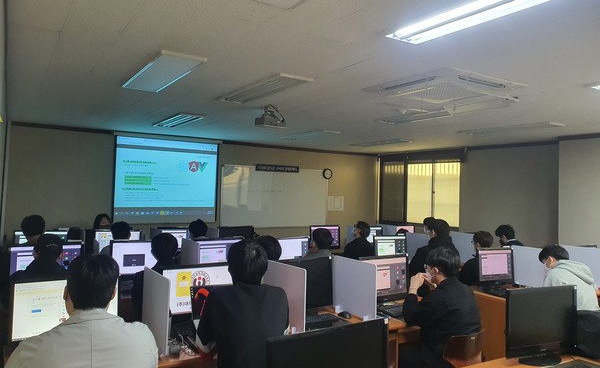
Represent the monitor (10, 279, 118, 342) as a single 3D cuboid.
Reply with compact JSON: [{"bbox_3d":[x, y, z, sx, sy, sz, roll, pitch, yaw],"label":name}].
[{"bbox_3d":[-1.220,0.703,2.370,0.515,0.420,0.190,2,-1,-32],"label":"monitor"}]

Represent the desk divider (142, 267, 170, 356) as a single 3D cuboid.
[{"bbox_3d":[-0.819,0.702,2.565,0.020,0.390,0.445,2,-1,-34],"label":"desk divider"}]

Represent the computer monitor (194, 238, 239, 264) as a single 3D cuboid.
[{"bbox_3d":[-0.800,0.737,4.453,0.510,0.395,0.190,2,-1,-35],"label":"computer monitor"}]

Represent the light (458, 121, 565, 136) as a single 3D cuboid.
[{"bbox_3d":[2.737,-0.738,5.967,0.305,0.045,1.280,2,-1,-34],"label":"light"}]

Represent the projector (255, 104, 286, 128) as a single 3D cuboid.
[{"bbox_3d":[-0.309,-0.682,4.629,0.280,0.230,0.250,2,-1,-32],"label":"projector"}]

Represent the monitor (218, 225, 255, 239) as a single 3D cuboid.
[{"bbox_3d":[-0.807,0.742,5.642,0.515,0.420,0.190,2,-1,-32],"label":"monitor"}]

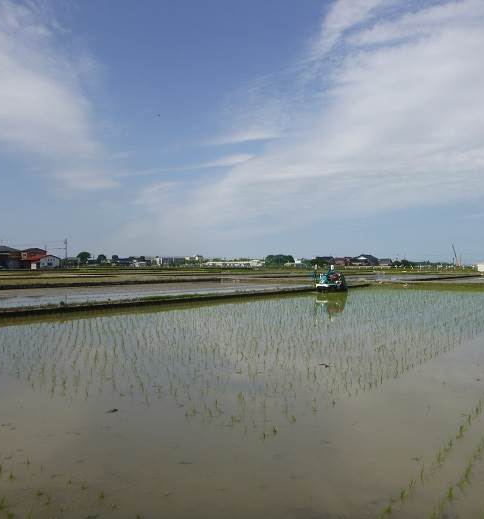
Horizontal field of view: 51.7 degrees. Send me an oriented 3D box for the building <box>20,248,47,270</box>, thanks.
[{"bbox_3d":[-74.149,-0.356,178.000,7.000,7.200,7.600,0,-1,37],"label":"building"}]

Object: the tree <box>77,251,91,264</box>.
[{"bbox_3d":[-79.082,-0.500,250.000,7.000,6.700,7.000,0,-1,-20],"label":"tree"}]

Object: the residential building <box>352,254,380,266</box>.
[{"bbox_3d":[80.307,0.650,325.000,11.500,7.600,14.500,0,-1,37],"label":"residential building"}]

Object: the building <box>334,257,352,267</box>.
[{"bbox_3d":[66.001,1.398,325.000,8.800,6.000,8.500,0,-1,37],"label":"building"}]

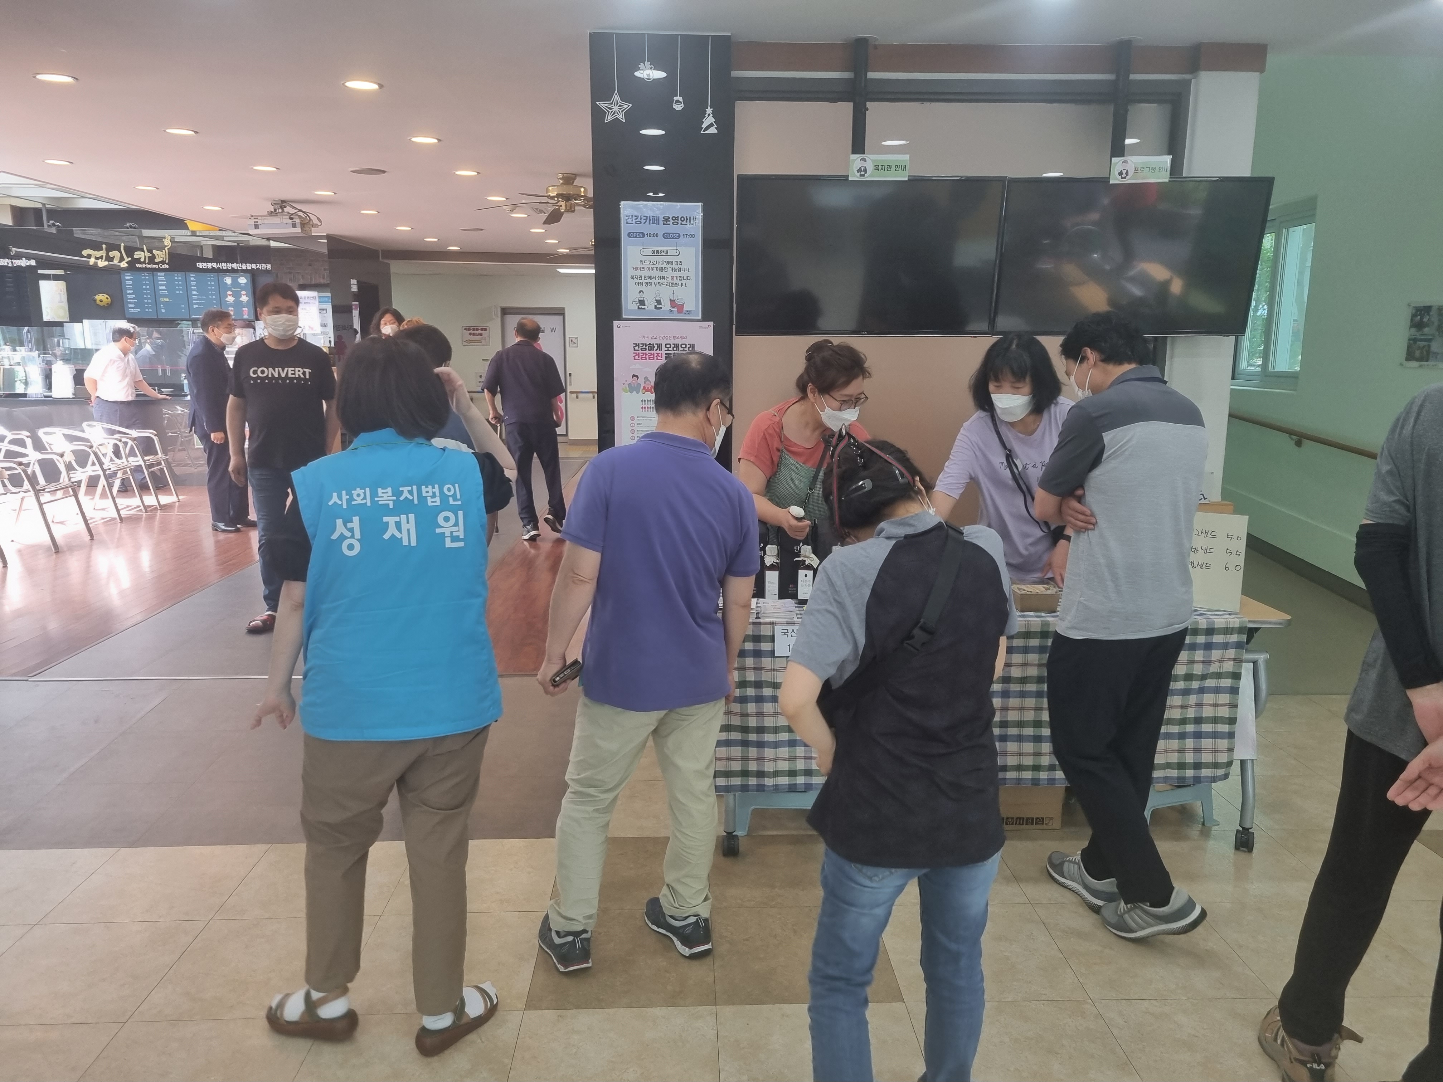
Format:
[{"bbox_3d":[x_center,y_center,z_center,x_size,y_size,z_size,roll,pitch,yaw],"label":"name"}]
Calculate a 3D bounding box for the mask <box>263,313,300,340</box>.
[{"bbox_3d":[-2.092,-1.018,5.150,0.160,0.120,0.090,-6,12,-32],"label":"mask"}]

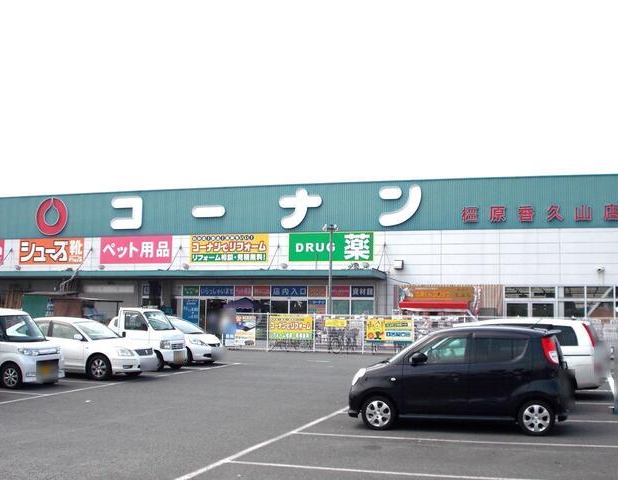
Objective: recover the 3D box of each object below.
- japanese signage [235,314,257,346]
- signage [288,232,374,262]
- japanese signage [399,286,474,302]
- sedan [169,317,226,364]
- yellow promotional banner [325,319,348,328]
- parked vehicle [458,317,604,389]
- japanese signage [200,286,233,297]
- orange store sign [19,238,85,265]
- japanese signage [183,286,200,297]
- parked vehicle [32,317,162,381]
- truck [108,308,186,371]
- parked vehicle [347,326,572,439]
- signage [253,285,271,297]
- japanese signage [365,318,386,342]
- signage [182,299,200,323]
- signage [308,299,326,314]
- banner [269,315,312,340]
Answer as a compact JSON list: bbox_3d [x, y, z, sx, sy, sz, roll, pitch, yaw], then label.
[{"bbox_3d":[-2.579,3.731,33.349,0.930,1.263,0.040,-1,-5,17],"label":"japanese signage"},{"bbox_3d":[1.320,0.443,49.304,5.423,1.762,0.150,-1,-5,19],"label":"signage"},{"bbox_3d":[5.787,2.421,36.212,3.204,0.702,0.120,-1,-5,18],"label":"japanese signage"},{"bbox_3d":[-4.557,3.211,26.527,3.950,1.525,1.695,-1,-5,20],"label":"sedan"},{"bbox_3d":[1.038,3.208,31.141,0.854,0.276,0.030,-1,-5,19],"label":"yellow promotional banner"},{"bbox_3d":[3.877,2.463,17.218,4.600,1.630,1.720,-1,-5,19],"label":"parked vehicle"},{"bbox_3d":[-4.789,2.683,42.429,1.936,0.567,0.080,-1,-5,18],"label":"japanese signage"},{"bbox_3d":[-14.444,0.672,45.638,4.275,1.496,0.100,-1,-5,18],"label":"orange store sign"},{"bbox_3d":[-7.489,3.267,51.850,1.115,0.643,0.040,-1,-5,17],"label":"japanese signage"},{"bbox_3d":[-6.104,2.798,21.091,4.600,1.470,1.695,-1,-5,19],"label":"parked vehicle"},{"bbox_3d":[-5.233,2.799,23.616,3.395,1.770,1.475,-1,-5,19],"label":"truck"},{"bbox_3d":[2.449,2.140,12.769,3.395,1.600,1.475,-1,-5,19],"label":"parked vehicle"},{"bbox_3d":[-2.897,3.162,50.001,1.129,0.659,0.050,-1,-5,19],"label":"signage"},{"bbox_3d":[2.623,3.527,31.746,0.819,0.861,0.050,-1,-5,18],"label":"japanese signage"},{"bbox_3d":[-7.496,4.605,51.743,1.106,1.723,0.040,-1,-5,17],"label":"signage"},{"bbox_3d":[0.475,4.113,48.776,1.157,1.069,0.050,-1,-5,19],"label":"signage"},{"bbox_3d":[-0.701,3.537,32.790,1.858,0.998,0.040,-1,-5,17],"label":"banner"}]

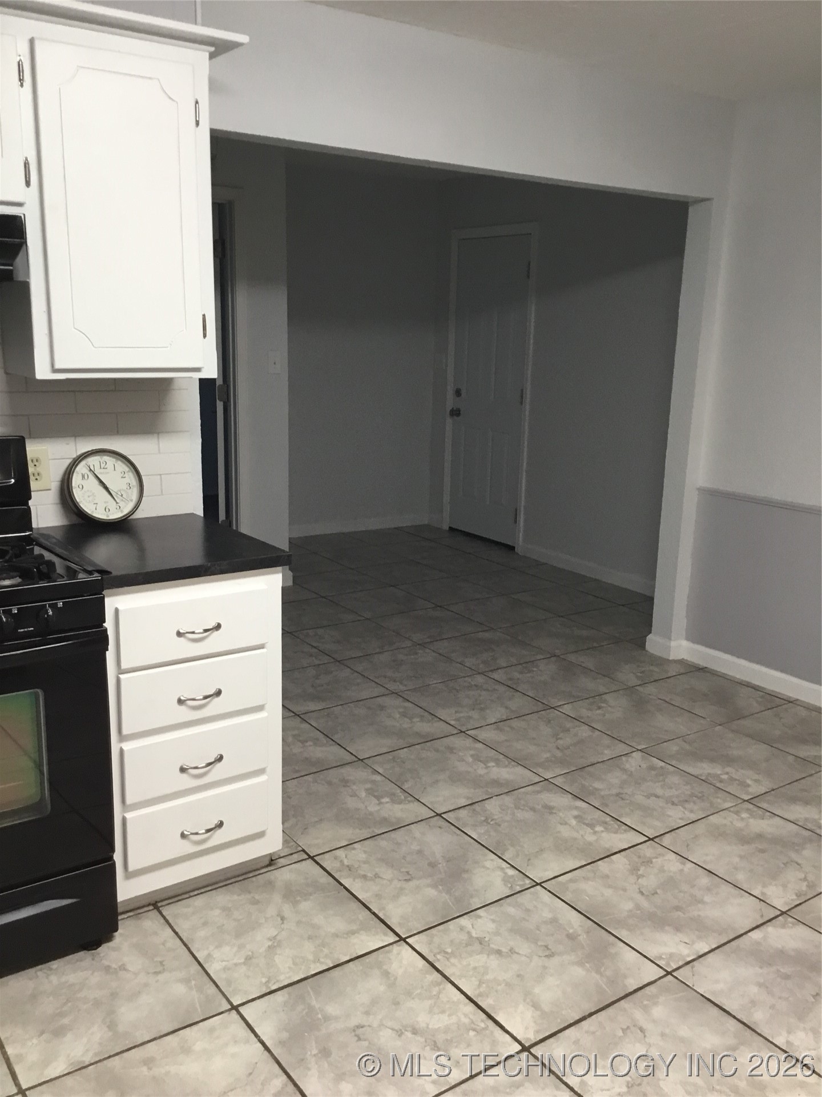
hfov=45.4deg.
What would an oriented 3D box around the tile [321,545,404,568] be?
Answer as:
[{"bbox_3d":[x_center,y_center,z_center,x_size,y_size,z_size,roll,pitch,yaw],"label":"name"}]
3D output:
[{"bbox_3d":[-0.315,0.064,6.327,0.449,0.012,0.449,-7,16,-35],"label":"tile"}]

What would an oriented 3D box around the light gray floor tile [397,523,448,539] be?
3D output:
[{"bbox_3d":[0.126,-0.118,7.159,0.319,0.012,0.452,-7,16,-35],"label":"light gray floor tile"}]

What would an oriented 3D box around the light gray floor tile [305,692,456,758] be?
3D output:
[{"bbox_3d":[-0.118,0.672,3.740,0.450,0.010,0.450,-7,16,-35],"label":"light gray floor tile"}]

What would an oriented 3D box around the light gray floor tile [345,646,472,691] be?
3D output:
[{"bbox_3d":[-0.008,0.532,4.361,0.450,0.010,0.450,-7,16,-35],"label":"light gray floor tile"}]

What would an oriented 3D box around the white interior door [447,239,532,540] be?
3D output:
[{"bbox_3d":[0.545,-1.076,6.680,0.064,2.098,0.862,-7,16,-35],"label":"white interior door"}]

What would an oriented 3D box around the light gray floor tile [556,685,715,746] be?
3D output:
[{"bbox_3d":[0.889,0.668,3.885,0.452,0.012,0.452,-7,16,-35],"label":"light gray floor tile"}]

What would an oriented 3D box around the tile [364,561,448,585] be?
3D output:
[{"bbox_3d":[-0.048,0.157,5.952,0.451,0.012,0.451,-7,16,-35],"label":"tile"}]

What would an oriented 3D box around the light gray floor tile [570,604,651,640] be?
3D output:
[{"bbox_3d":[1.112,0.388,5.127,0.451,0.012,0.451,-7,16,-35],"label":"light gray floor tile"}]

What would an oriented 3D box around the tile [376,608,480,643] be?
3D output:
[{"bbox_3d":[0.102,0.390,4.973,0.451,0.012,0.451,-7,16,-35],"label":"tile"}]

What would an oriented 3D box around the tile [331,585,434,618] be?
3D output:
[{"bbox_3d":[-0.161,0.298,5.330,0.452,0.012,0.452,-7,16,-35],"label":"tile"}]

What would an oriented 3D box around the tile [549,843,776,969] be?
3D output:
[{"bbox_3d":[0.671,0.950,2.650,0.451,0.012,0.451,-7,16,-35],"label":"tile"}]

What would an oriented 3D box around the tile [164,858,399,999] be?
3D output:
[{"bbox_3d":[-0.338,0.956,2.498,0.449,0.012,0.449,-7,16,-35],"label":"tile"}]

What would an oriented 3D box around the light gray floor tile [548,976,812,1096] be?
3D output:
[{"bbox_3d":[0.562,1.091,2.033,0.450,0.010,0.450,-7,16,-35],"label":"light gray floor tile"}]

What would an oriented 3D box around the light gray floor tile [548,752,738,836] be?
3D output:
[{"bbox_3d":[0.780,0.809,3.265,0.452,0.012,0.452,-7,16,-35],"label":"light gray floor tile"}]

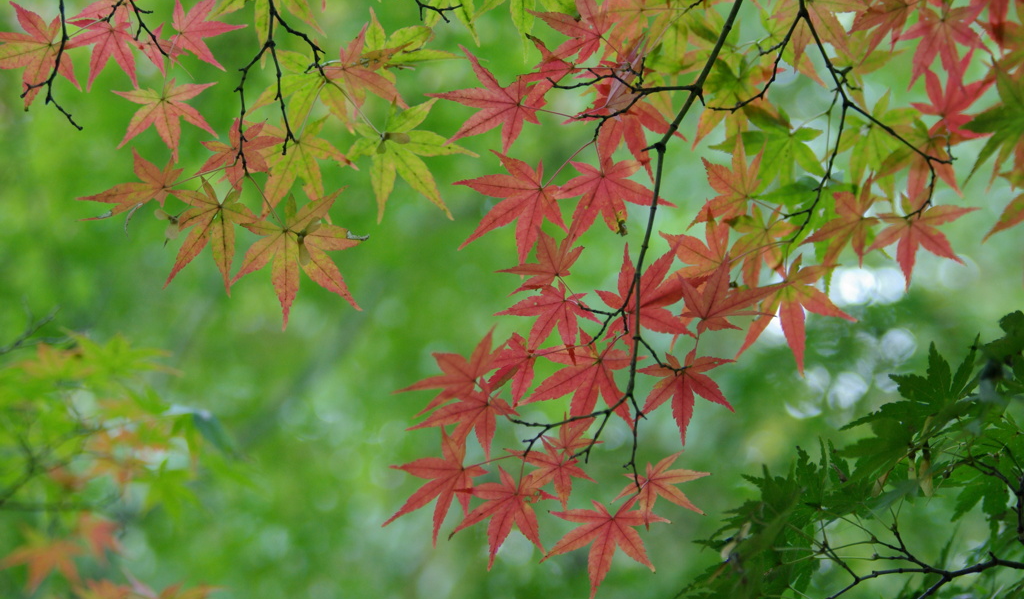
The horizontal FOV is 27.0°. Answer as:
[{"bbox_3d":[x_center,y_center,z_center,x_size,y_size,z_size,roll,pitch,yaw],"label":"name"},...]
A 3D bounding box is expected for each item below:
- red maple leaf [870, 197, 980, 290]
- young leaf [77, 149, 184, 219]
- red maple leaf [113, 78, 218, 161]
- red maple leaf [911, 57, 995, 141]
[{"bbox_3d":[0.239,-0.033,1.240,0.067,0.055,0.023,0,-10,0],"label":"red maple leaf"},{"bbox_3d":[-0.207,-0.064,1.160,0.057,0.038,0.018,0,25,0],"label":"young leaf"},{"bbox_3d":[-0.200,-0.103,1.230,0.062,0.049,0.020,0,-10,0],"label":"red maple leaf"},{"bbox_3d":[0.266,-0.123,1.290,0.052,0.053,0.022,0,10,0],"label":"red maple leaf"}]

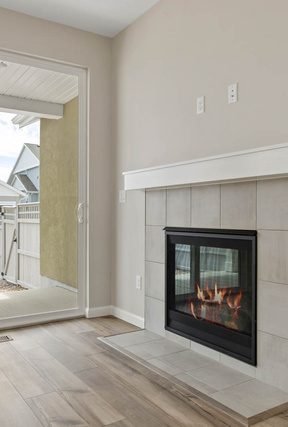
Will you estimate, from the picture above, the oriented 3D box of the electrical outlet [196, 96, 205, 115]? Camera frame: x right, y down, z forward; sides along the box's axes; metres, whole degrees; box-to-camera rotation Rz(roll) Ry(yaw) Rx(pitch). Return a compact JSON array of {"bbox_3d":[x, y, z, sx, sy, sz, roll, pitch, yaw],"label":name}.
[{"bbox_3d":[0.405,-0.773,2.676,0.011,0.117,0.073,0,0,-34],"label":"electrical outlet"}]

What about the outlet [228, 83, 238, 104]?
[{"bbox_3d":[0.575,-0.776,2.422,0.011,0.117,0.073,0,0,-34],"label":"outlet"}]

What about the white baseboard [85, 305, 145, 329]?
[{"bbox_3d":[-0.261,0.966,3.438,0.262,0.090,0.597,0,0,-34],"label":"white baseboard"}]

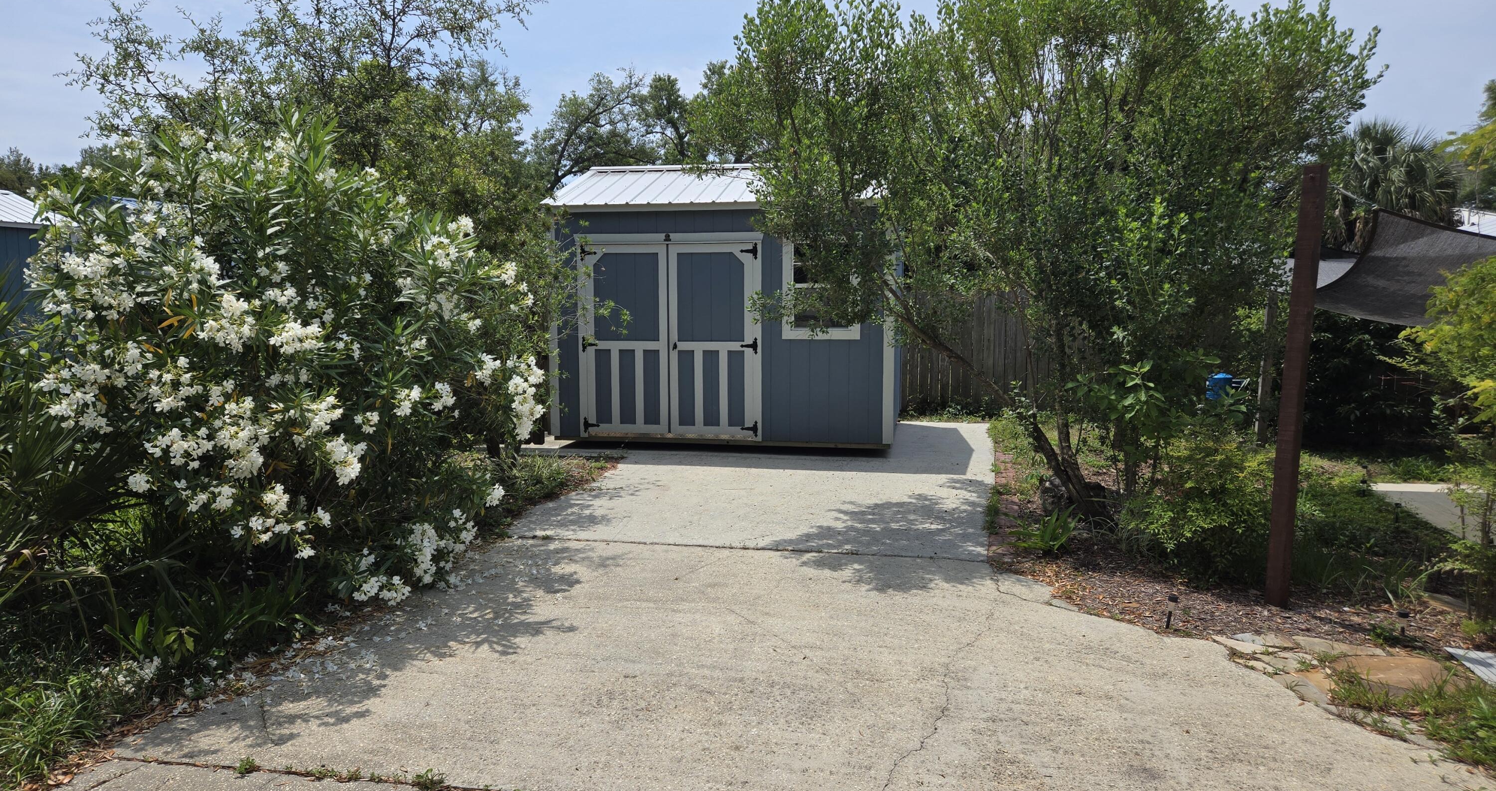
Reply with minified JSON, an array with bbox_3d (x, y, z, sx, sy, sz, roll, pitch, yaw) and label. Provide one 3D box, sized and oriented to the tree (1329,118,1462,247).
[{"bbox_3d":[13.000,-3.088,20.000,2.600,5.100,2.600,4,7,33],"label":"tree"}]

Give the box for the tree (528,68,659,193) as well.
[{"bbox_3d":[-2.900,-3.076,18.000,3.200,5.600,3.200,-1,6,-9],"label":"tree"}]

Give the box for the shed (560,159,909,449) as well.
[{"bbox_3d":[-0.059,-1.169,11.875,3.780,3.136,3.260,1,6,10],"label":"shed"}]

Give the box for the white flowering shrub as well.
[{"bbox_3d":[-2.650,-0.355,6.050,2.900,2.800,2.700,-3,7,-24],"label":"white flowering shrub"}]

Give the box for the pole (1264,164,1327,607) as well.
[{"bbox_3d":[2.880,-0.033,5.222,0.092,2.311,0.092,7,9,41],"label":"pole"}]

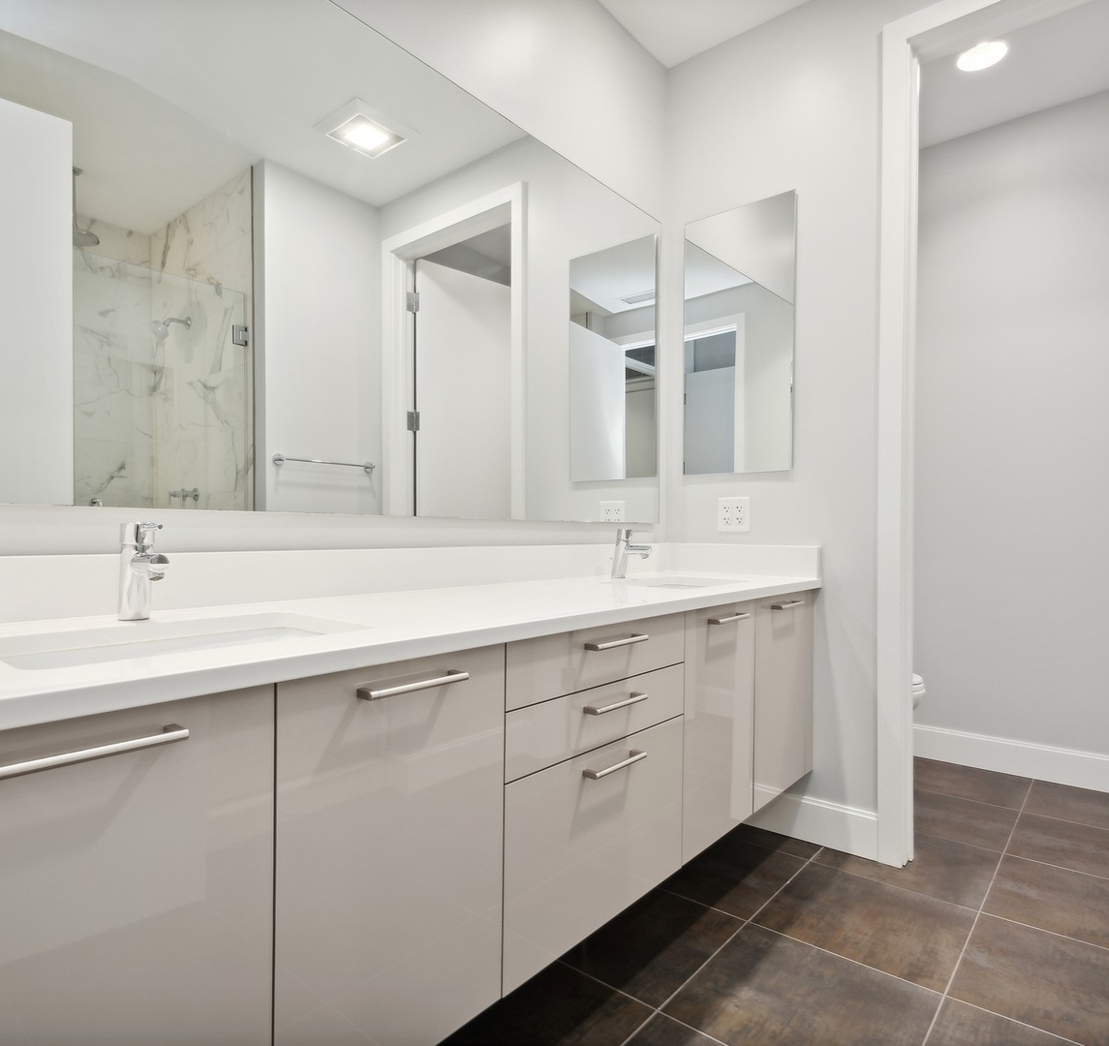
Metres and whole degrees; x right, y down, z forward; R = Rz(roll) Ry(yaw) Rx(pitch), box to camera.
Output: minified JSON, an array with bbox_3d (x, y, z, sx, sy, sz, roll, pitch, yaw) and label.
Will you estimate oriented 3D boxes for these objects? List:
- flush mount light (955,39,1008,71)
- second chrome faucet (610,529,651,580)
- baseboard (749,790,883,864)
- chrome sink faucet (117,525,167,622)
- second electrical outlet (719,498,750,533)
[{"bbox_3d":[1.541,-1.675,2.358,0.150,0.020,0.150,0,-1,41],"label":"flush mount light"},{"bbox_3d":[0.236,0.096,2.029,0.136,0.155,0.046,0,-1,41],"label":"second chrome faucet"},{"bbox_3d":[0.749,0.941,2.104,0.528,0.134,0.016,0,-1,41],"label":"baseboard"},{"bbox_3d":[-0.639,0.077,1.022,0.136,0.155,0.046,0,-1,41],"label":"chrome sink faucet"},{"bbox_3d":[0.615,-0.029,2.245,0.117,0.116,0.008,0,-1,41],"label":"second electrical outlet"}]

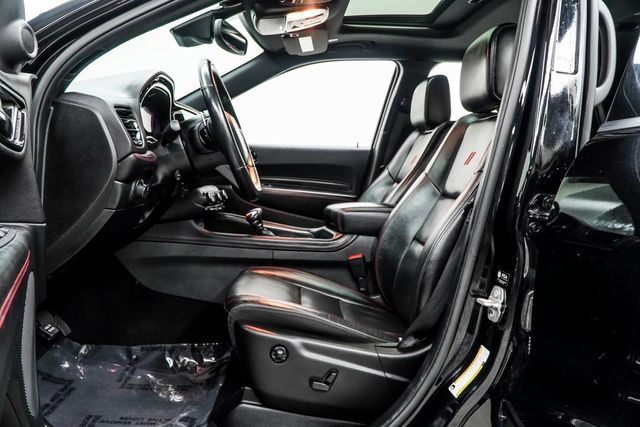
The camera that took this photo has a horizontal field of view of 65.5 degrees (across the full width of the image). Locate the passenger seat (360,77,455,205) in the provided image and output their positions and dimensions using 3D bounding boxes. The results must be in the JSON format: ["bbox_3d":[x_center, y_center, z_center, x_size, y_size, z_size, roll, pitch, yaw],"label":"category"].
[{"bbox_3d":[0.144,-0.102,2.092,0.800,0.950,0.540,1,5,-1],"label":"passenger seat"}]

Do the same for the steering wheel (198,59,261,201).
[{"bbox_3d":[-0.250,-0.209,1.302,0.100,0.385,0.385,-19,5,1],"label":"steering wheel"}]

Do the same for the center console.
[{"bbox_3d":[-0.134,0.131,1.718,1.020,0.380,0.290,1,5,-1],"label":"center console"}]

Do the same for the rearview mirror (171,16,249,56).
[{"bbox_3d":[-0.366,-0.569,1.639,0.210,0.105,0.250,2,5,8],"label":"rearview mirror"}]

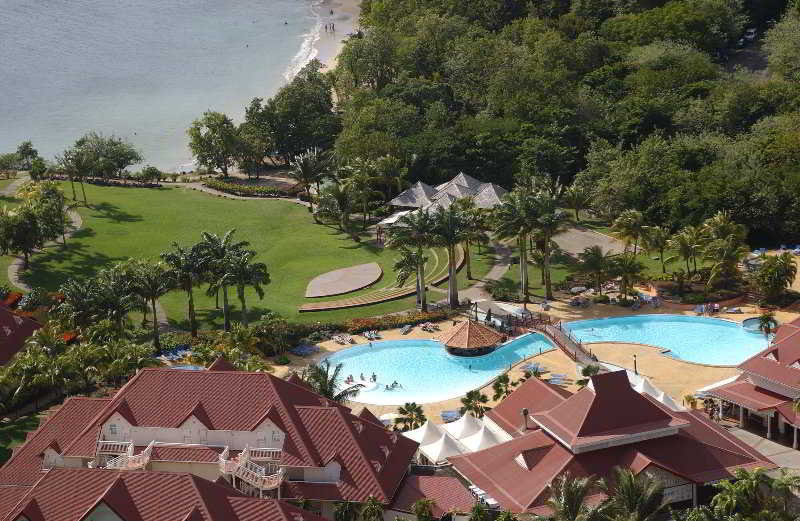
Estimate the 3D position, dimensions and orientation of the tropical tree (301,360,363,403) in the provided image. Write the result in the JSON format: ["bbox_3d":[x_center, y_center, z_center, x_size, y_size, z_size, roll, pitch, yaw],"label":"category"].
[{"bbox_3d":[-7.380,14.840,260.220,7.300,7.930,7.300,-2,18,-2],"label":"tropical tree"}]

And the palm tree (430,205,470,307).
[{"bbox_3d":[6.606,-0.517,306.789,4.920,14.140,4.920,0,20,1],"label":"palm tree"}]

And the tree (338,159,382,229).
[{"bbox_3d":[-5.787,-9.627,337.642,6.250,10.490,6.250,0,20,-1],"label":"tree"}]

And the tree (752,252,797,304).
[{"bbox_3d":[50.265,2.333,309.813,5.730,6.730,5.730,3,20,9],"label":"tree"}]

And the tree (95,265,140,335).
[{"bbox_3d":[-36.532,5.158,298.011,5.770,9.370,5.770,-3,20,-7],"label":"tree"}]

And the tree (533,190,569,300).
[{"bbox_3d":[19.280,-1.920,298.900,5.390,14.810,5.390,-1,18,4],"label":"tree"}]

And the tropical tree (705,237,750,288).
[{"bbox_3d":[44.780,0.065,315.569,6.100,7.120,6.100,3,20,8],"label":"tropical tree"}]

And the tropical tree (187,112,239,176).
[{"bbox_3d":[-29.310,-18.550,368.640,8.270,10.850,8.270,-3,18,-4],"label":"tropical tree"}]

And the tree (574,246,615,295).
[{"bbox_3d":[25.480,1.390,301.280,5.870,6.700,5.870,0,18,5],"label":"tree"}]

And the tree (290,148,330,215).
[{"bbox_3d":[-13.430,-12.190,346.790,6.440,10.100,6.440,-2,18,-2],"label":"tree"}]

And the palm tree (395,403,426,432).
[{"bbox_3d":[1.290,17.540,257.910,3.560,3.700,3.560,-2,18,0],"label":"palm tree"}]

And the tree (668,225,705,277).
[{"bbox_3d":[38.250,-1.240,307.650,5.020,7.100,5.020,1,18,7],"label":"tree"}]

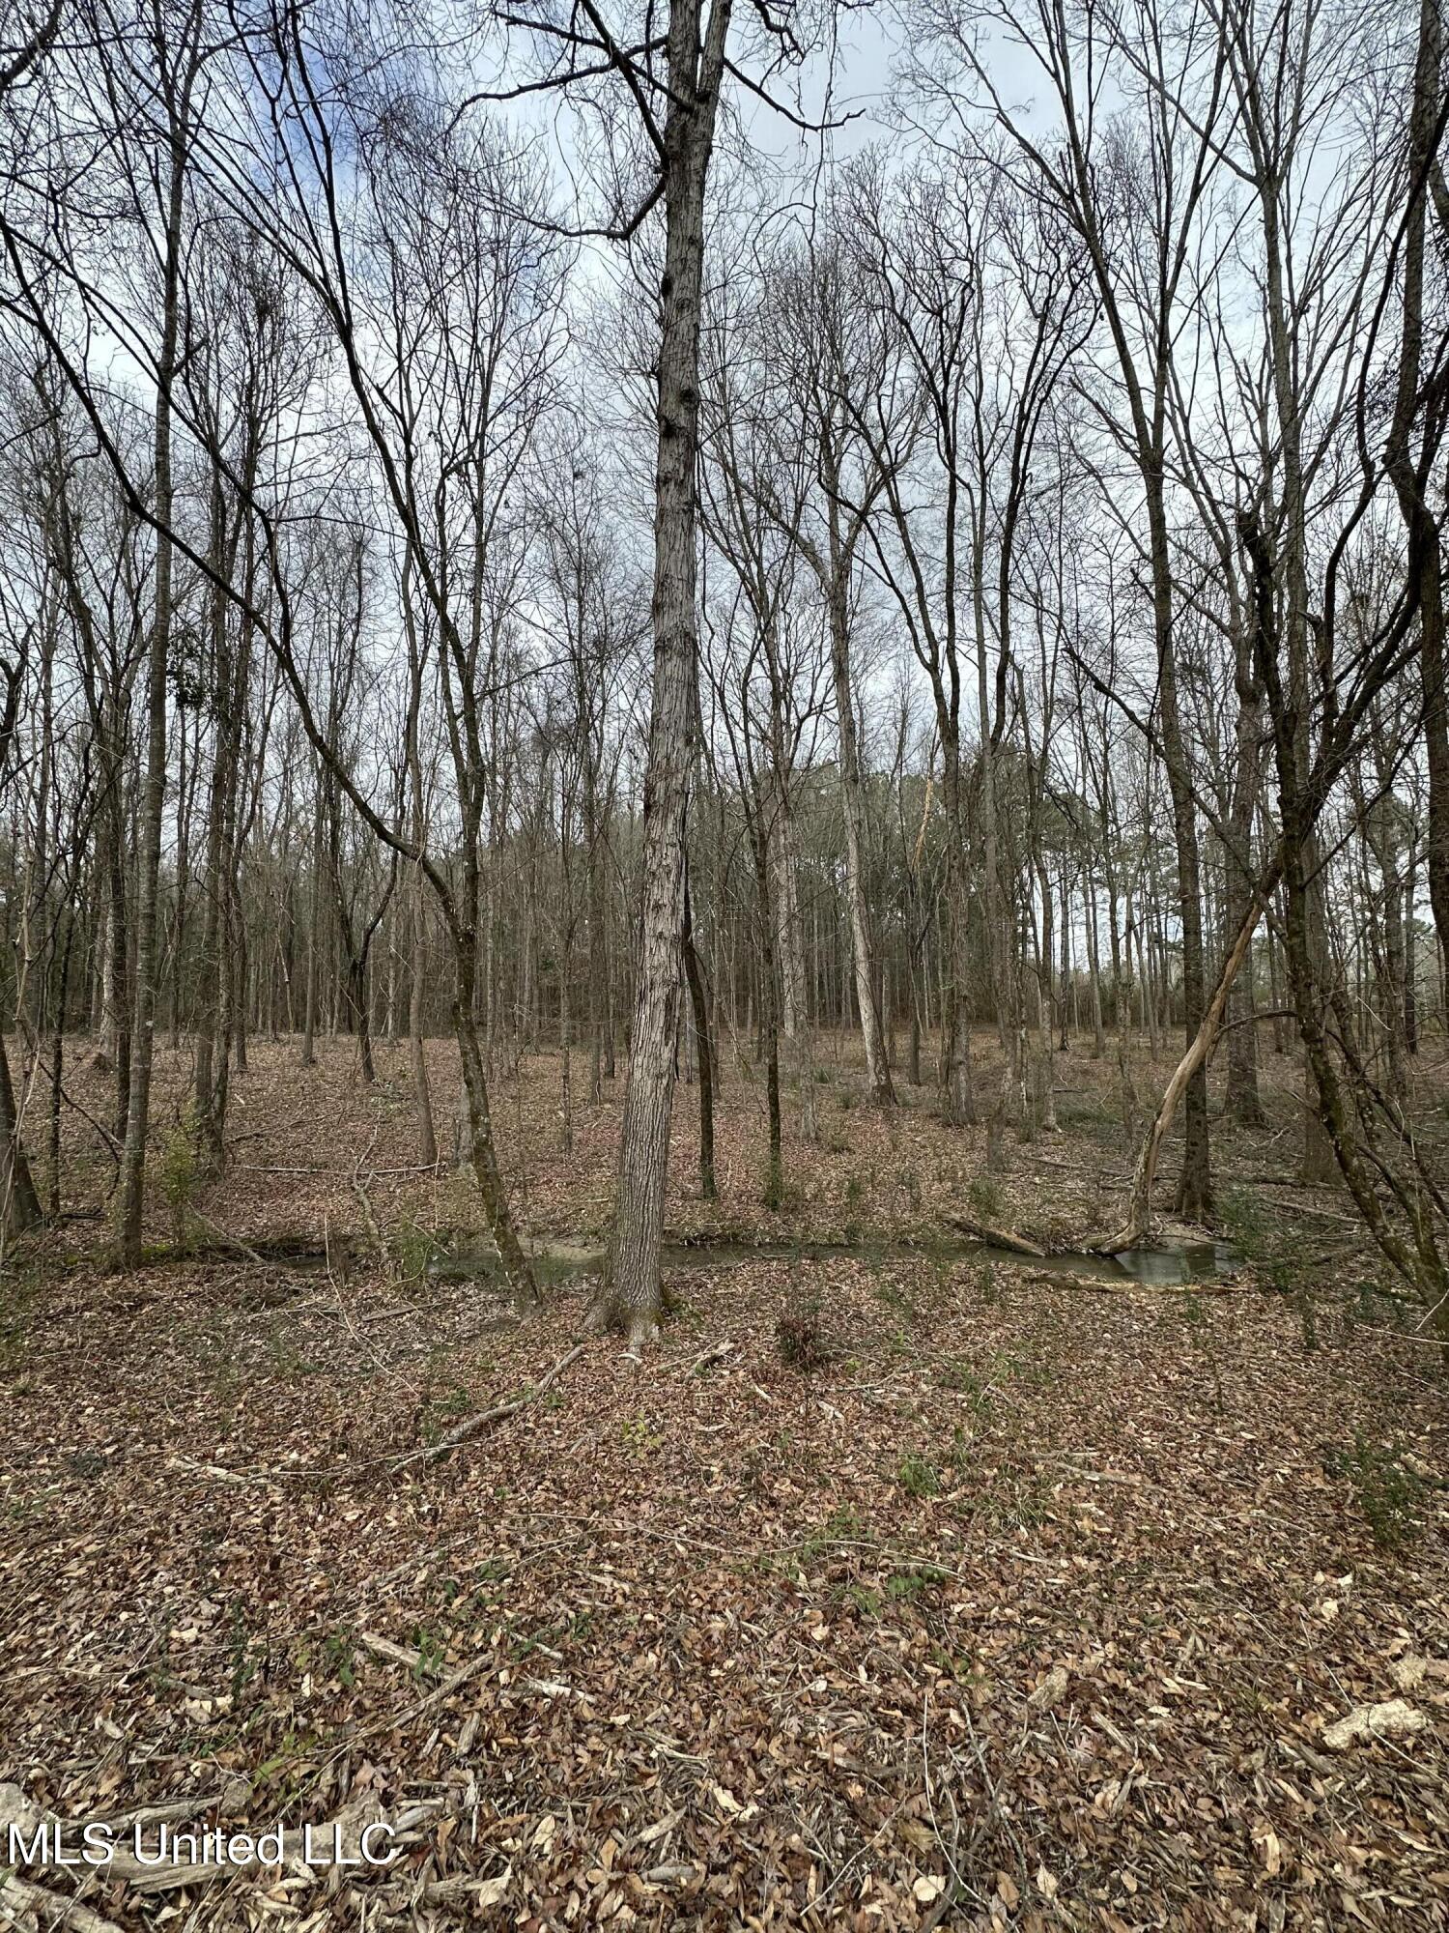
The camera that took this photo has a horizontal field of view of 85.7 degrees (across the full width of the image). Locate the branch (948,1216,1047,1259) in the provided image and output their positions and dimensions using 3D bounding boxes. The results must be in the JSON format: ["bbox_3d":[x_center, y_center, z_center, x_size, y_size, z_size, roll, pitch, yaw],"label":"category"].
[{"bbox_3d":[2.381,2.384,6.900,0.870,0.140,0.160,10,3,38],"label":"branch"}]

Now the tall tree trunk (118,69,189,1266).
[{"bbox_3d":[-4.633,-2.673,6.414,0.260,10.100,0.250,0,-4,0],"label":"tall tree trunk"}]

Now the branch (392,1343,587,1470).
[{"bbox_3d":[-0.943,1.943,3.507,0.150,0.070,1.320,3,-5,23],"label":"branch"}]

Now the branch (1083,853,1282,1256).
[{"bbox_3d":[3.895,0.859,6.453,0.460,3.600,0.320,20,9,-3],"label":"branch"}]

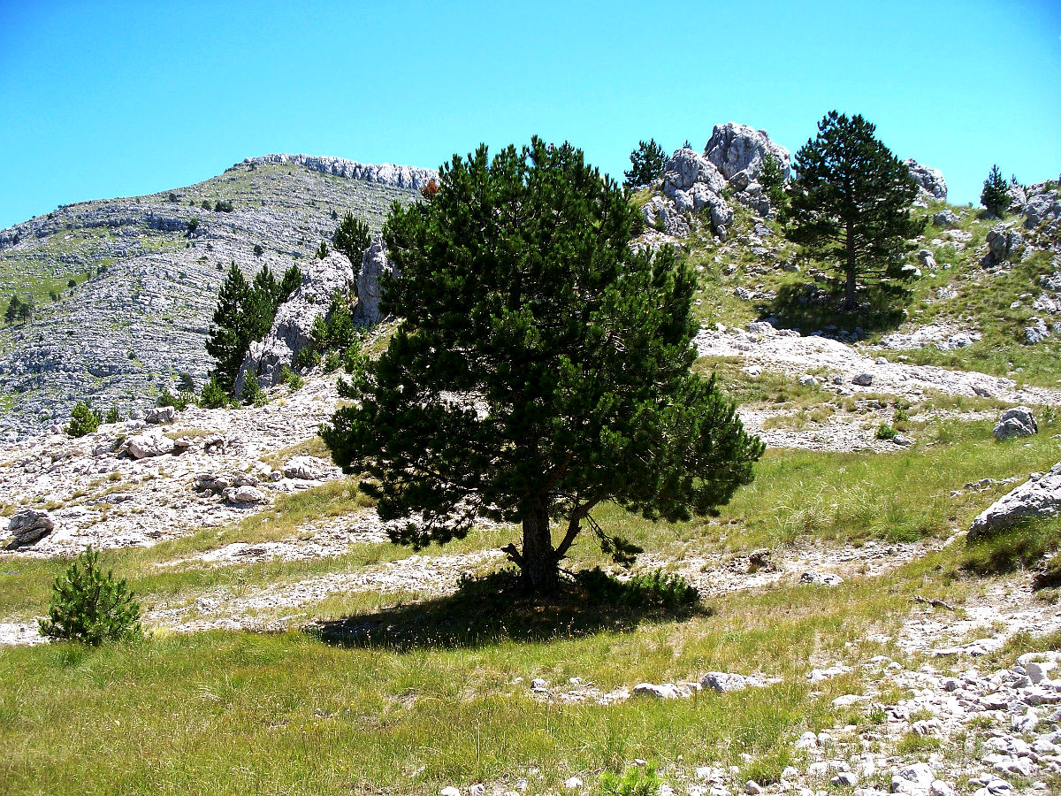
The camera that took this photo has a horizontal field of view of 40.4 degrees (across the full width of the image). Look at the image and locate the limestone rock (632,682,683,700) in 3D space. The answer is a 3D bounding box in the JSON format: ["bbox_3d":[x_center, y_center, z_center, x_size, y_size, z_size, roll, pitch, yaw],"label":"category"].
[{"bbox_3d":[0.956,2.174,10.700,0.407,0.138,0.285,0,-2,0],"label":"limestone rock"}]

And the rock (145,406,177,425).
[{"bbox_3d":[-10.556,0.491,41.000,0.906,0.537,0.679,0,2,0],"label":"rock"}]

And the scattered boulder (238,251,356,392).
[{"bbox_3d":[-8.766,-2.867,54.000,4.441,5.080,3.109,0,2,0],"label":"scattered boulder"}]

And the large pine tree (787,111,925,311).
[{"bbox_3d":[10.827,-6.201,48.000,4.537,6.658,4.537,0,-2,13],"label":"large pine tree"}]

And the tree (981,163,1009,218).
[{"bbox_3d":[21.932,-9.766,68.000,1.419,2.629,1.419,-1,-2,18],"label":"tree"}]

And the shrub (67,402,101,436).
[{"bbox_3d":[-12.410,0.601,40.000,0.982,0.953,0.933,0,2,0],"label":"shrub"}]

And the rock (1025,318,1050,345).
[{"bbox_3d":[12.672,-1.668,36.000,0.663,0.707,0.563,-1,-2,19],"label":"rock"}]

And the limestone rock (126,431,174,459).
[{"bbox_3d":[-9.512,1.160,36.000,1.193,0.686,0.895,0,2,0],"label":"limestone rock"}]

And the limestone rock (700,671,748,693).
[{"bbox_3d":[1.448,2.111,10.700,0.368,0.134,0.276,0,-2,8],"label":"limestone rock"}]

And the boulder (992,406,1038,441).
[{"bbox_3d":[9.089,0.481,27.000,0.862,0.646,0.689,-1,-2,19],"label":"boulder"}]

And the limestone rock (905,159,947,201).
[{"bbox_3d":[15.823,-8.757,58.000,1.851,1.673,1.481,0,-2,15],"label":"limestone rock"}]

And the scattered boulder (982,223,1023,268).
[{"bbox_3d":[15.048,-4.870,46.000,1.327,1.412,1.062,-1,-2,18],"label":"scattered boulder"}]

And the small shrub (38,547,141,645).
[{"bbox_3d":[-4.441,1.985,14.500,1.023,0.970,0.972,1,-2,-17],"label":"small shrub"}]

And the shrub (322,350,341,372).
[{"bbox_3d":[-6.614,-1.208,48.000,0.648,0.737,0.648,0,-2,-8],"label":"shrub"}]

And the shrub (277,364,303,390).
[{"bbox_3d":[-7.693,-0.649,46.000,0.847,0.819,0.847,0,-2,-9],"label":"shrub"}]

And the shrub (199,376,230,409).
[{"bbox_3d":[-10.313,-0.188,47.000,1.038,1.063,0.987,0,2,0],"label":"shrub"}]

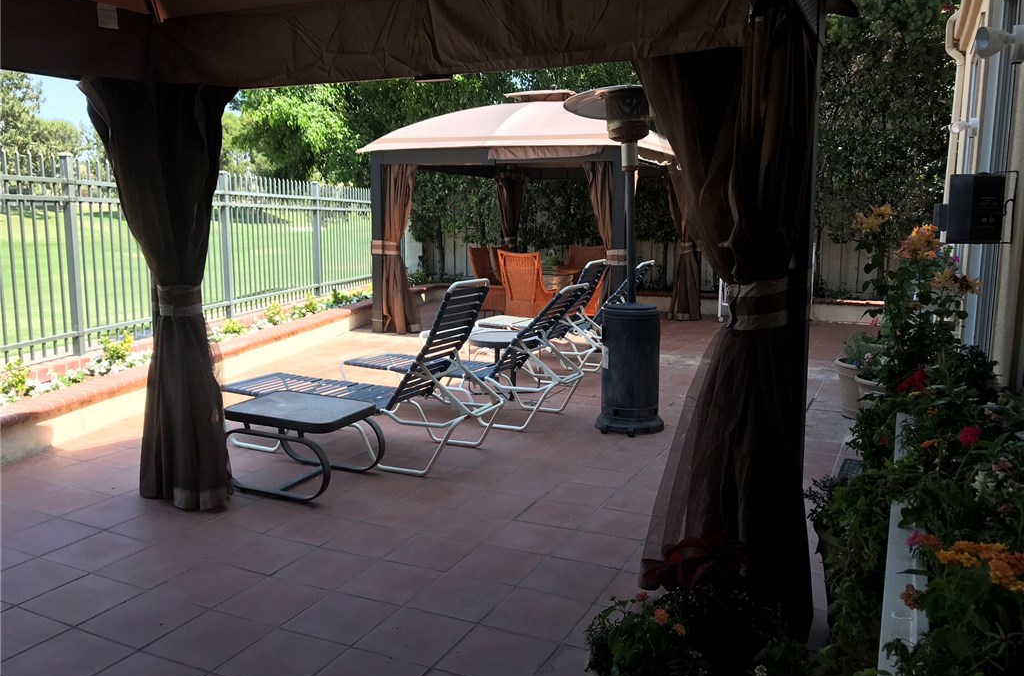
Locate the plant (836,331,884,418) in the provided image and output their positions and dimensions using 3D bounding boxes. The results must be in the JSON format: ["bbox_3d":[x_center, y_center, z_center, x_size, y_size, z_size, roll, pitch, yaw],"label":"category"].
[{"bbox_3d":[2.476,0.256,5.787,0.390,0.609,0.390,4,9,25],"label":"plant"}]

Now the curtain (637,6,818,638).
[{"bbox_3d":[0.703,-0.015,2.849,0.600,2.000,0.460,4,9,25],"label":"curtain"}]

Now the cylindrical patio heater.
[{"bbox_3d":[0.807,-0.503,5.423,0.850,2.200,0.850,0,9,0],"label":"cylindrical patio heater"}]

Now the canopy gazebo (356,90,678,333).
[{"bbox_3d":[0.498,-1.642,10.525,3.340,2.930,3.600,4,9,25],"label":"canopy gazebo"}]

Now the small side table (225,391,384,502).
[{"bbox_3d":[-1.083,0.557,4.320,0.700,0.410,0.530,4,9,25],"label":"small side table"}]

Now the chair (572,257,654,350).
[{"bbox_3d":[0.557,-0.273,8.082,1.680,0.950,0.650,4,9,25],"label":"chair"}]

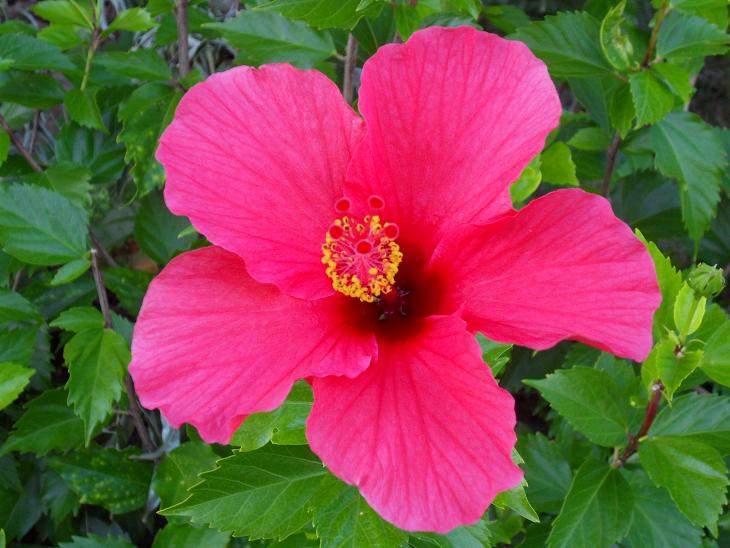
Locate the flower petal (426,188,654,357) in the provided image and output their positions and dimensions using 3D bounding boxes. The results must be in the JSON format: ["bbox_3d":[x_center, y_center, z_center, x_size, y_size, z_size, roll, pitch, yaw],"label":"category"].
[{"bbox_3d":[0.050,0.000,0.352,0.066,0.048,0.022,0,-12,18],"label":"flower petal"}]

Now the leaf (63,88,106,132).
[{"bbox_3d":[-0.100,-0.059,0.450,0.015,0.008,0.017,-9,67,-4],"label":"leaf"}]

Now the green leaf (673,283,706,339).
[{"bbox_3d":[0.101,0.011,0.392,0.011,0.018,0.007,9,0,1],"label":"green leaf"}]

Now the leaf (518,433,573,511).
[{"bbox_3d":[0.061,0.068,0.435,0.022,0.010,0.028,6,64,3],"label":"leaf"}]

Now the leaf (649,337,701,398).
[{"bbox_3d":[0.092,0.028,0.375,0.016,0.009,0.019,6,64,3],"label":"leaf"}]

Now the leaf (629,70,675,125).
[{"bbox_3d":[0.099,-0.061,0.435,0.016,0.008,0.021,-6,73,-8],"label":"leaf"}]

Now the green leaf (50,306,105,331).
[{"bbox_3d":[-0.098,0.015,0.430,0.018,0.011,0.007,0,-17,0],"label":"green leaf"}]

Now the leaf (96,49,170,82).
[{"bbox_3d":[-0.087,-0.078,0.475,0.031,0.013,0.015,-9,54,-6],"label":"leaf"}]

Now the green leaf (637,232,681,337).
[{"bbox_3d":[0.093,0.004,0.402,0.015,0.035,0.009,-13,0,-8],"label":"green leaf"}]

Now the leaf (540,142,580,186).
[{"bbox_3d":[0.062,-0.035,0.405,0.013,0.015,0.006,-19,6,-5],"label":"leaf"}]

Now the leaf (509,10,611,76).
[{"bbox_3d":[0.067,-0.079,0.435,0.039,0.010,0.021,16,72,7],"label":"leaf"}]

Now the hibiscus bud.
[{"bbox_3d":[0.107,0.002,0.395,0.011,0.011,0.011,20,24,9],"label":"hibiscus bud"}]

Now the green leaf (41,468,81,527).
[{"bbox_3d":[-0.114,0.084,0.475,0.015,0.022,0.008,-6,0,-2],"label":"green leaf"}]

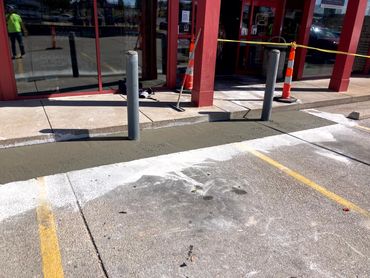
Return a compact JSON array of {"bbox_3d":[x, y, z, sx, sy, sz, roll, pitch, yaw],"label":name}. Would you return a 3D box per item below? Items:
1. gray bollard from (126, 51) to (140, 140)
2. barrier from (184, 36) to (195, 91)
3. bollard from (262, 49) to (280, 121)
[{"bbox_3d":[-0.646,-0.522,3.773,0.135,1.120,0.135,3,20,0],"label":"gray bollard"},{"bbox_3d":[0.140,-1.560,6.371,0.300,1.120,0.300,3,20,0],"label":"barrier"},{"bbox_3d":[1.403,-0.848,4.913,0.135,1.130,0.135,3,20,0],"label":"bollard"}]

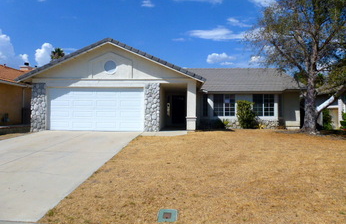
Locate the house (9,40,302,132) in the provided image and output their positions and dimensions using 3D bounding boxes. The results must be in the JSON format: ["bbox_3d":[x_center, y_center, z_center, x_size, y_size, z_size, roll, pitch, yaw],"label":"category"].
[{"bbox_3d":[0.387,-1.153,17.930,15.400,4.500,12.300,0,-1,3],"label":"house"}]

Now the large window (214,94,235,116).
[{"bbox_3d":[3.086,-0.383,14.956,1.310,1.330,0.100,0,-1,3],"label":"large window"}]

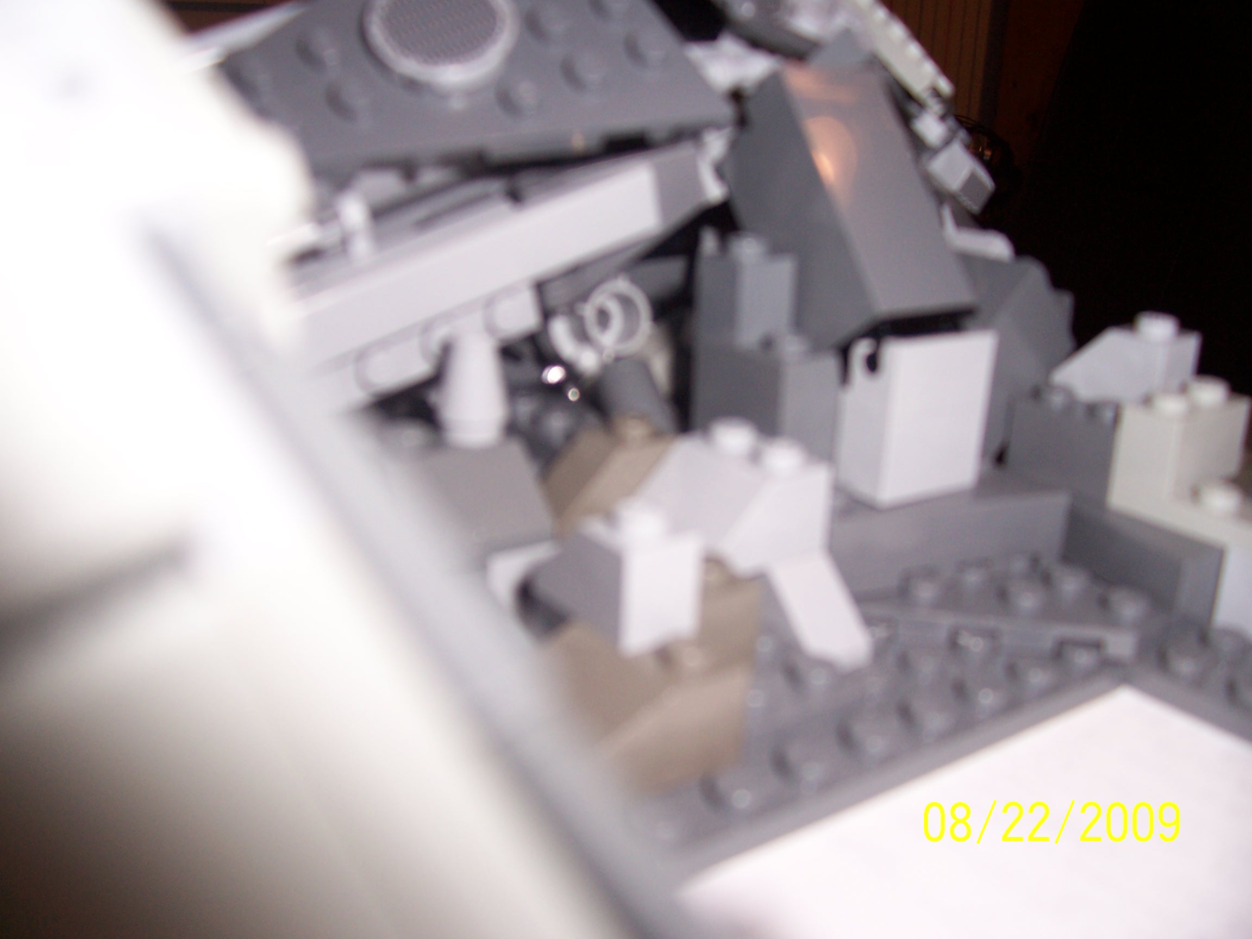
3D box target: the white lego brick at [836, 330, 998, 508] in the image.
[{"bbox_3d":[0.034,-0.007,0.145,0.016,0.019,0.008,-12,23,-33],"label":"white lego brick"}]

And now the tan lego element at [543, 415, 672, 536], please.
[{"bbox_3d":[-0.003,0.001,0.135,0.016,0.011,0.008,-11,21,-33],"label":"tan lego element"}]

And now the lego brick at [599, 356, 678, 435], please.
[{"bbox_3d":[-0.001,-0.010,0.173,0.008,0.011,0.016,-12,23,-33],"label":"lego brick"}]

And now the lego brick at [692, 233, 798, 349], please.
[{"bbox_3d":[0.014,-0.021,0.143,0.008,0.011,0.008,-12,23,-33],"label":"lego brick"}]

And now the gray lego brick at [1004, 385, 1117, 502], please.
[{"bbox_3d":[0.061,-0.005,0.160,0.016,0.011,0.016,-14,24,-32],"label":"gray lego brick"}]

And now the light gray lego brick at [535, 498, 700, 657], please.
[{"bbox_3d":[-0.002,0.008,0.113,0.008,0.011,0.016,-11,21,-33],"label":"light gray lego brick"}]

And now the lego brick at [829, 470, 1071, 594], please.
[{"bbox_3d":[0.035,0.008,0.147,0.032,0.010,0.016,-10,22,-28],"label":"lego brick"}]

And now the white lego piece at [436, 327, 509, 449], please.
[{"bbox_3d":[-0.018,-0.009,0.143,0.008,0.011,0.008,1,19,0],"label":"white lego piece"}]

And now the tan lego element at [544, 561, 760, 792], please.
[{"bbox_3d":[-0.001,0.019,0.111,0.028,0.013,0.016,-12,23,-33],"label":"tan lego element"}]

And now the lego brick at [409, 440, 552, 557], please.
[{"bbox_3d":[-0.019,0.002,0.141,0.016,0.011,0.016,-12,23,-33],"label":"lego brick"}]

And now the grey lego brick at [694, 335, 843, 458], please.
[{"bbox_3d":[0.016,-0.010,0.140,0.008,0.012,0.016,-11,21,-33],"label":"grey lego brick"}]

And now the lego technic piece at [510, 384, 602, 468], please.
[{"bbox_3d":[-0.010,-0.005,0.175,0.012,0.010,0.015,-12,23,-33],"label":"lego technic piece"}]

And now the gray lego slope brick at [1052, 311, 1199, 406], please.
[{"bbox_3d":[0.066,-0.015,0.163,0.008,0.011,0.016,-12,23,-33],"label":"gray lego slope brick"}]

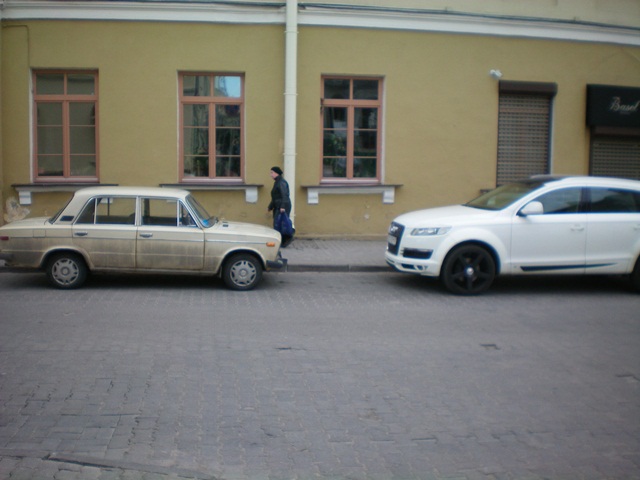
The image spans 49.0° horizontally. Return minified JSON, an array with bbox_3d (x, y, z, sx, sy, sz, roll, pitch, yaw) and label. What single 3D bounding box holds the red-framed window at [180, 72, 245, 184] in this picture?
[{"bbox_3d":[-2.369,-2.473,15.344,1.430,2.380,0.120,0,6,-8],"label":"red-framed window"}]

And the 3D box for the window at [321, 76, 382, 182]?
[{"bbox_3d":[0.708,-2.479,15.798,1.420,2.380,0.120,0,6,-8],"label":"window"}]

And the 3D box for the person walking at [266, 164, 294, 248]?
[{"bbox_3d":[-0.795,-0.664,14.133,0.560,1.630,0.520,0,6,-8],"label":"person walking"}]

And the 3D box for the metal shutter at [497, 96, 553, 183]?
[{"bbox_3d":[4.733,-2.302,16.340,1.310,2.140,0.100,0,6,-8],"label":"metal shutter"}]

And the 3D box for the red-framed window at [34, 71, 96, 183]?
[{"bbox_3d":[-5.406,-2.427,14.925,1.380,2.360,0.120,0,6,-8],"label":"red-framed window"}]

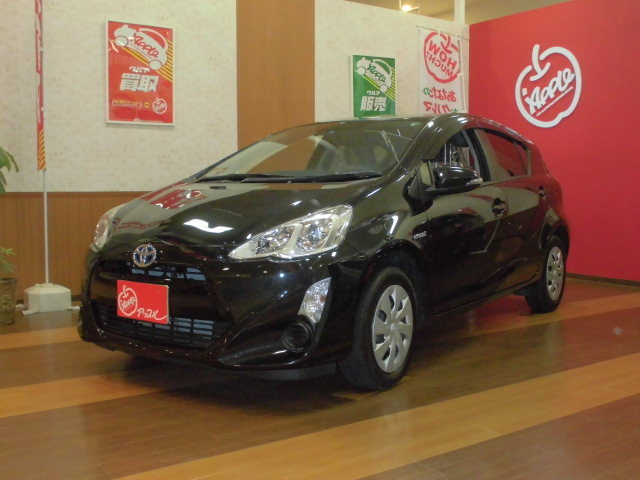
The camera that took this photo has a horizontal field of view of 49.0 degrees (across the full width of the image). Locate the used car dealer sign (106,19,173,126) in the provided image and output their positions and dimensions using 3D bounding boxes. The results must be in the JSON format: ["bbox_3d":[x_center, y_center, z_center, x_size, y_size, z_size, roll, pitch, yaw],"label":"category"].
[{"bbox_3d":[-1.534,-1.424,6.066,0.615,0.860,0.025,-3,5,-35],"label":"used car dealer sign"}]

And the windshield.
[{"bbox_3d":[-0.062,-0.497,4.025,1.320,0.110,0.930,3,32,35],"label":"windshield"}]

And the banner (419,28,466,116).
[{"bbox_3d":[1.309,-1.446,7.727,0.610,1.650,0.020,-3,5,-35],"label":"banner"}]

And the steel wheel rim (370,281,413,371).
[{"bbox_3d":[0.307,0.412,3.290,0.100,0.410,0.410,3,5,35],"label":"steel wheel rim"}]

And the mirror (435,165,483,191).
[{"bbox_3d":[0.719,-0.312,3.655,0.235,0.150,0.140,3,5,35],"label":"mirror"}]

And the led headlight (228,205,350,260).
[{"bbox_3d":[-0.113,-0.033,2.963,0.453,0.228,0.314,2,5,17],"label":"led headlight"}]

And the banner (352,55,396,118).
[{"bbox_3d":[0.594,-1.534,7.564,0.610,0.860,0.025,-3,5,-35],"label":"banner"}]

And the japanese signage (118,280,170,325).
[{"bbox_3d":[-0.772,0.268,3.070,0.330,0.163,0.018,3,5,35],"label":"japanese signage"}]

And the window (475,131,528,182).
[{"bbox_3d":[1.225,-0.548,4.641,0.060,0.340,0.760,-21,-9,34],"label":"window"}]

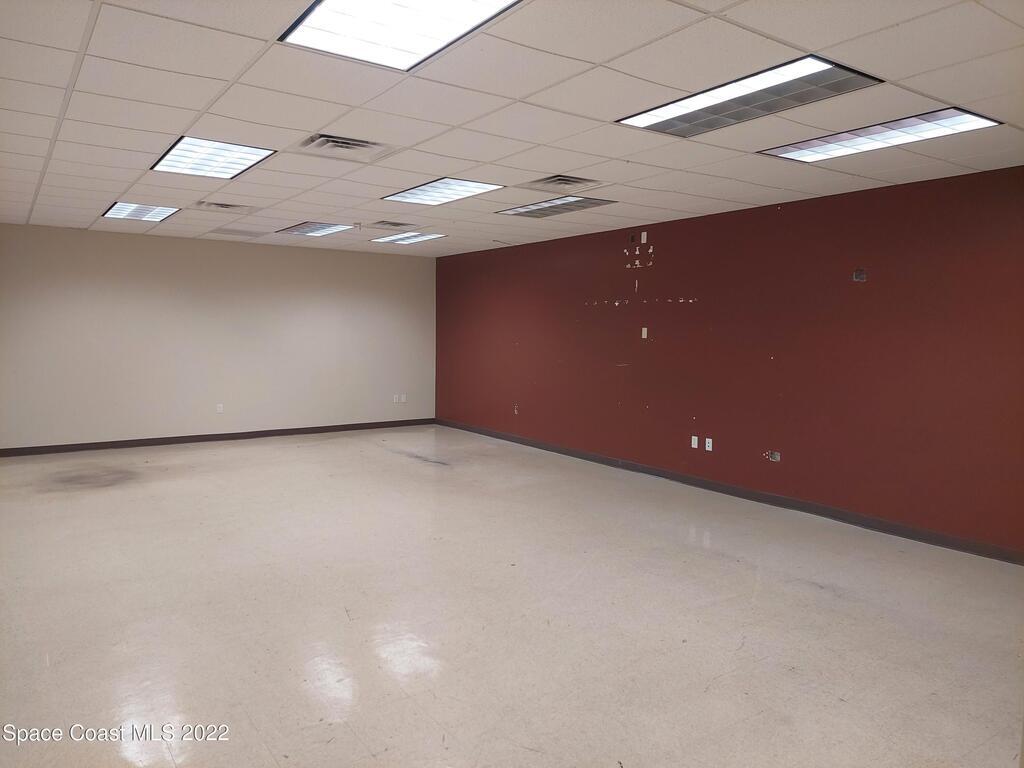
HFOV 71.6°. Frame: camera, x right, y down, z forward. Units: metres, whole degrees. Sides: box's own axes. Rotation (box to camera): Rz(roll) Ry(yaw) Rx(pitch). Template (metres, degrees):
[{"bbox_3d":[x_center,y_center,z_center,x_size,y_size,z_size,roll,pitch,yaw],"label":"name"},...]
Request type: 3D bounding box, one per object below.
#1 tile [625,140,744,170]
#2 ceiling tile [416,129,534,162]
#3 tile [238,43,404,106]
[{"bbox_3d":[1.120,-1.528,4.706,0.597,0.030,0.597,-3,6,-35],"label":"tile"},{"bbox_3d":[-0.244,-1.519,4.517,0.598,0.020,0.598,-3,6,-35],"label":"ceiling tile"},{"bbox_3d":[-0.885,-1.409,3.257,0.600,0.020,0.600,-3,6,-35],"label":"tile"}]

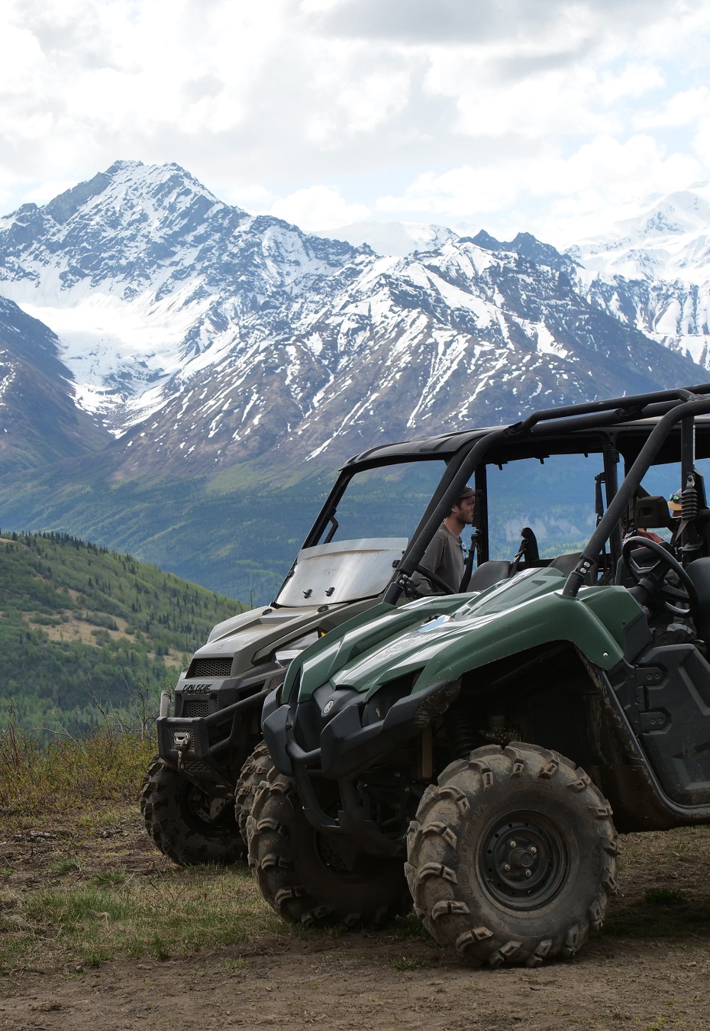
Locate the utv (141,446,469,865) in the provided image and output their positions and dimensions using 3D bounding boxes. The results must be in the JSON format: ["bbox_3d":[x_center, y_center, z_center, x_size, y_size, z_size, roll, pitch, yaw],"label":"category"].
[{"bbox_3d":[0.900,0.595,15.680,3.750,1.950,1.540,-2,-1,-24],"label":"utv"}]

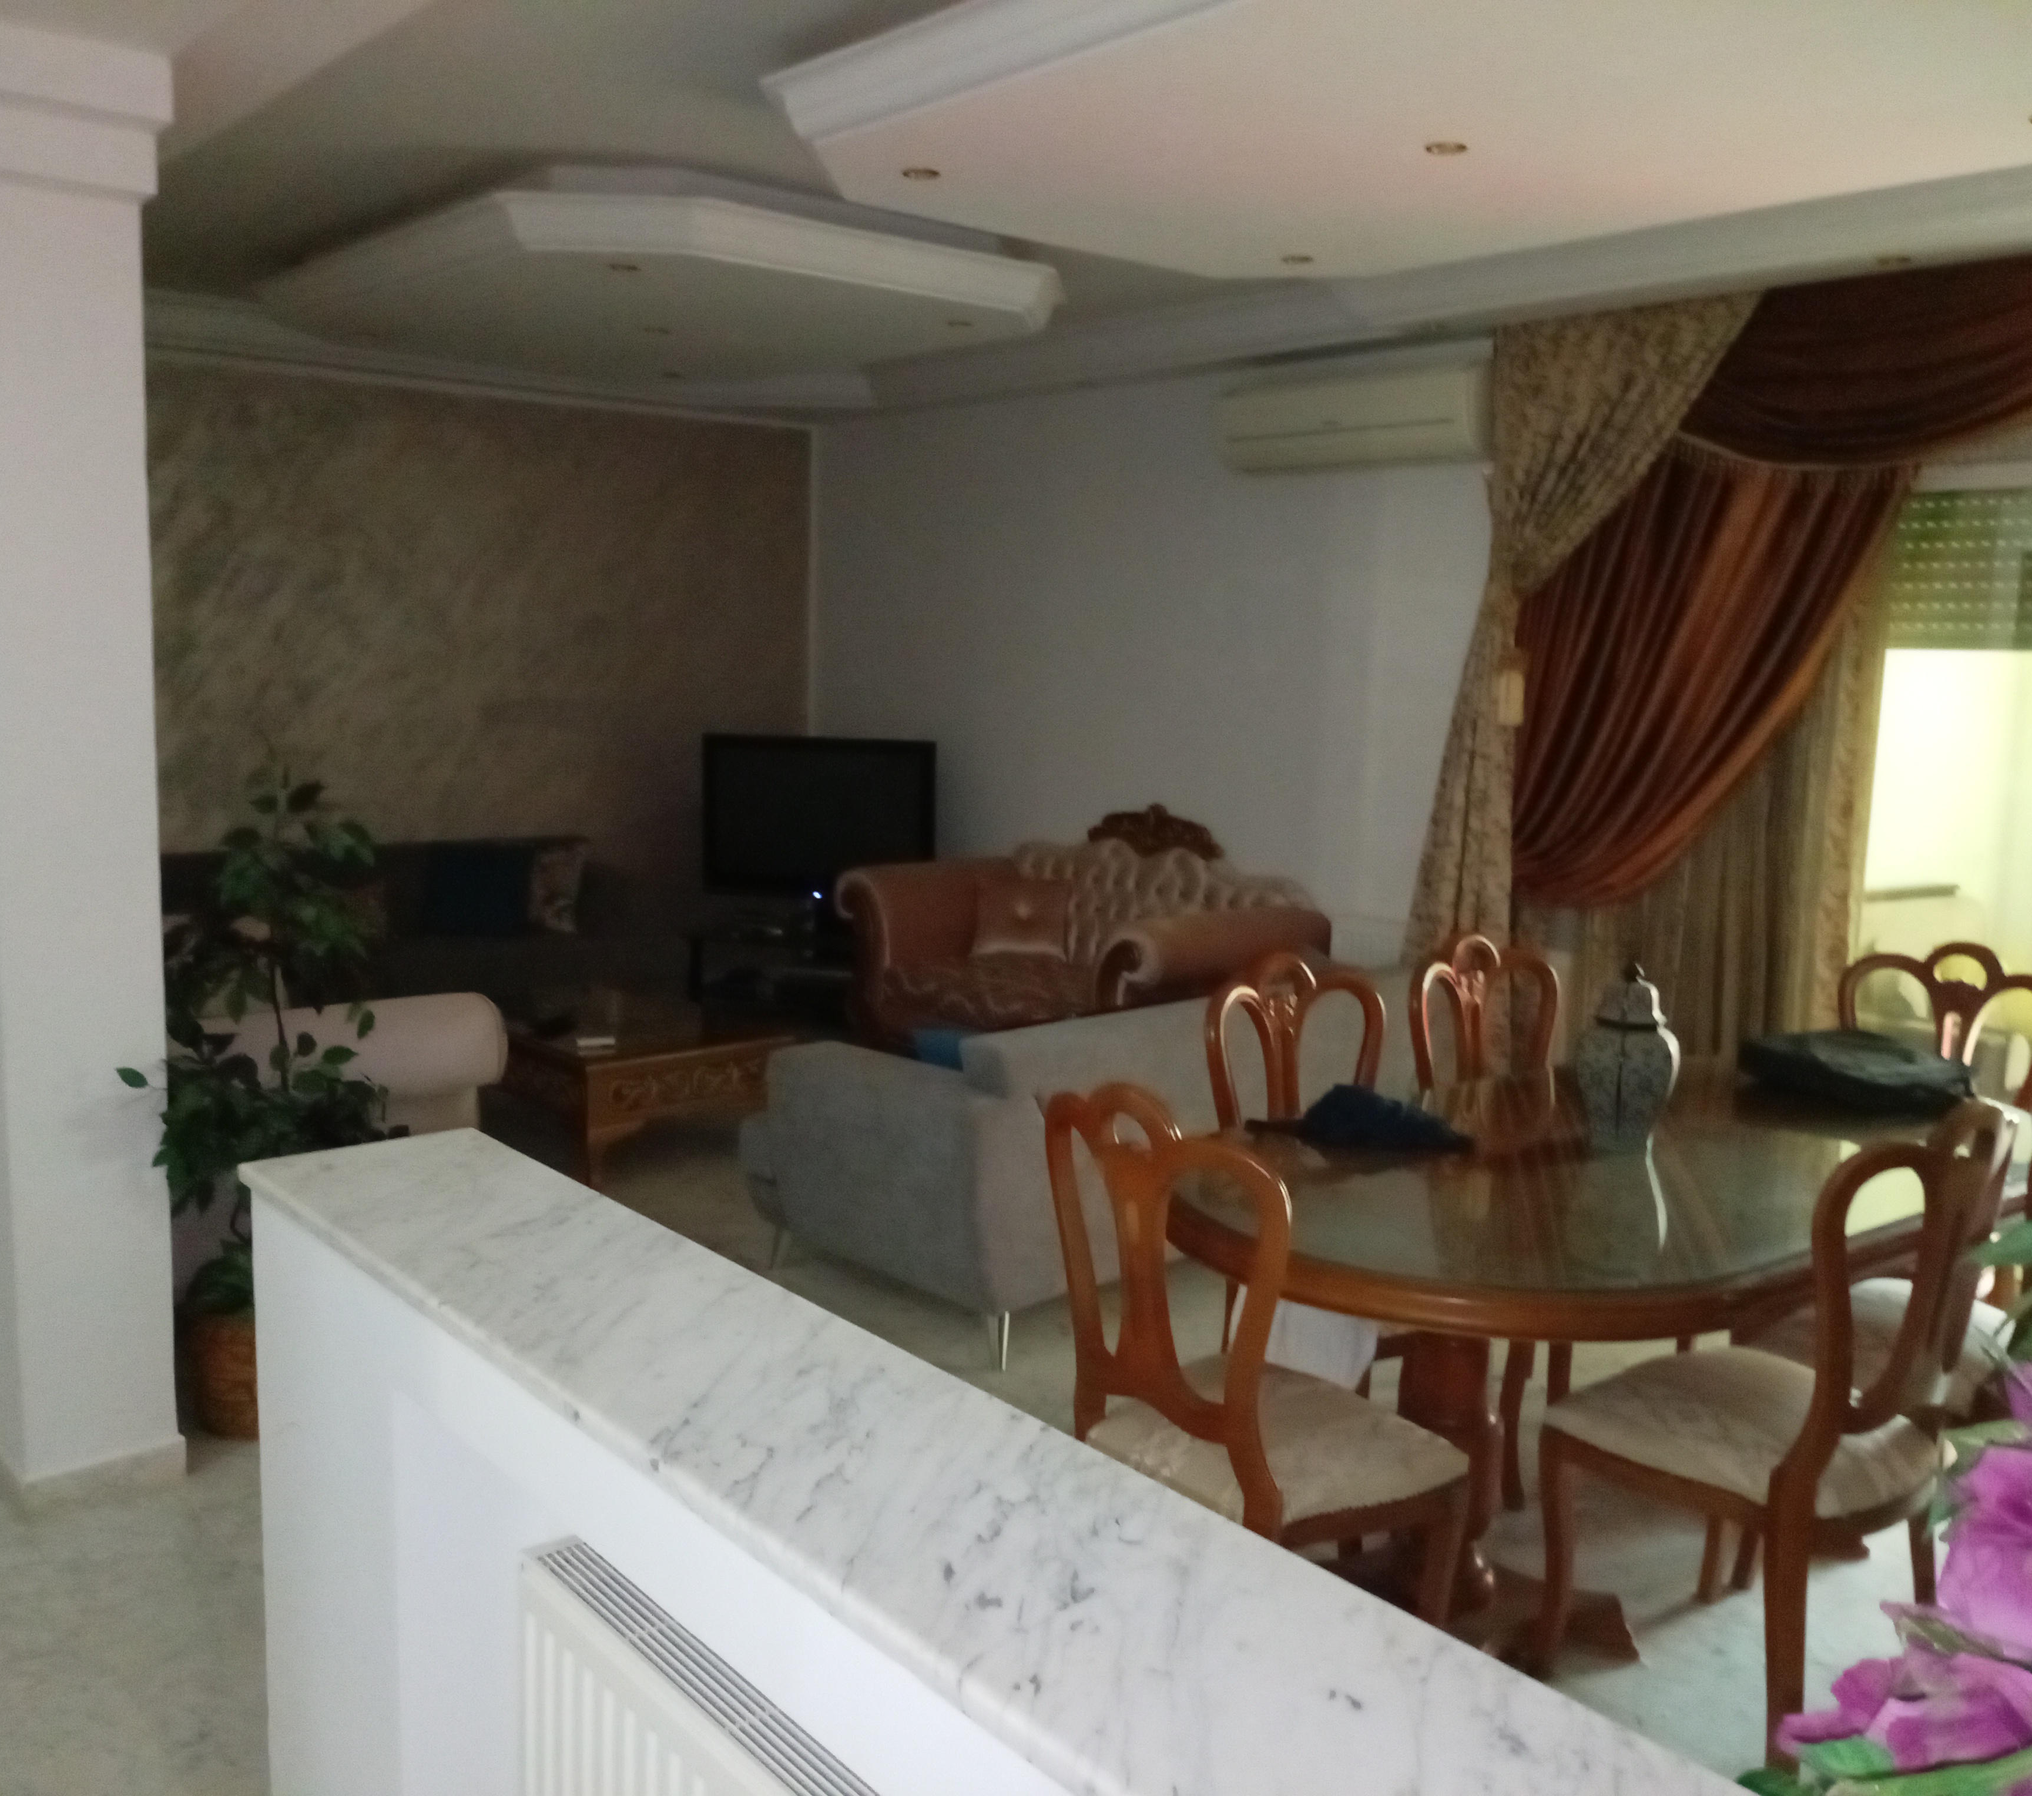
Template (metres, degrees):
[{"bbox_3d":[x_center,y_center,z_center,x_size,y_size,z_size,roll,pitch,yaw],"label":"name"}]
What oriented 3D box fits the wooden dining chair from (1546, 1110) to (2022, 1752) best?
[{"bbox_3d":[1.220,0.787,2.784,0.493,1.060,0.556,-4,10,-33],"label":"wooden dining chair"}]

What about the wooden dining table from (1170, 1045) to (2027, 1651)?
[{"bbox_3d":[1.099,0.838,3.223,1.953,0.773,1.073,-5,11,-38],"label":"wooden dining table"}]

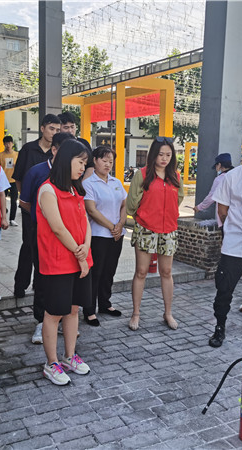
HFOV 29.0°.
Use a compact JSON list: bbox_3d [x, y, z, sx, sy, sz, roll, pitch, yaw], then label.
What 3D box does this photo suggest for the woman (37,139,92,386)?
[{"bbox_3d":[-0.365,0.234,3.097,0.330,1.570,0.410,9,11,36],"label":"woman"}]

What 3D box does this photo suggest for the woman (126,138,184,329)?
[{"bbox_3d":[0.309,0.068,4.104,0.490,1.640,0.360,-1,9,-18],"label":"woman"}]

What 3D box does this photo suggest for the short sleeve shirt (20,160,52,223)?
[{"bbox_3d":[-0.515,-0.161,3.658,0.340,0.660,0.500,10,12,41],"label":"short sleeve shirt"}]

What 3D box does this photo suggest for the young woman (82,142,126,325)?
[{"bbox_3d":[-0.133,0.086,4.196,0.430,1.560,0.350,-4,10,-33],"label":"young woman"}]

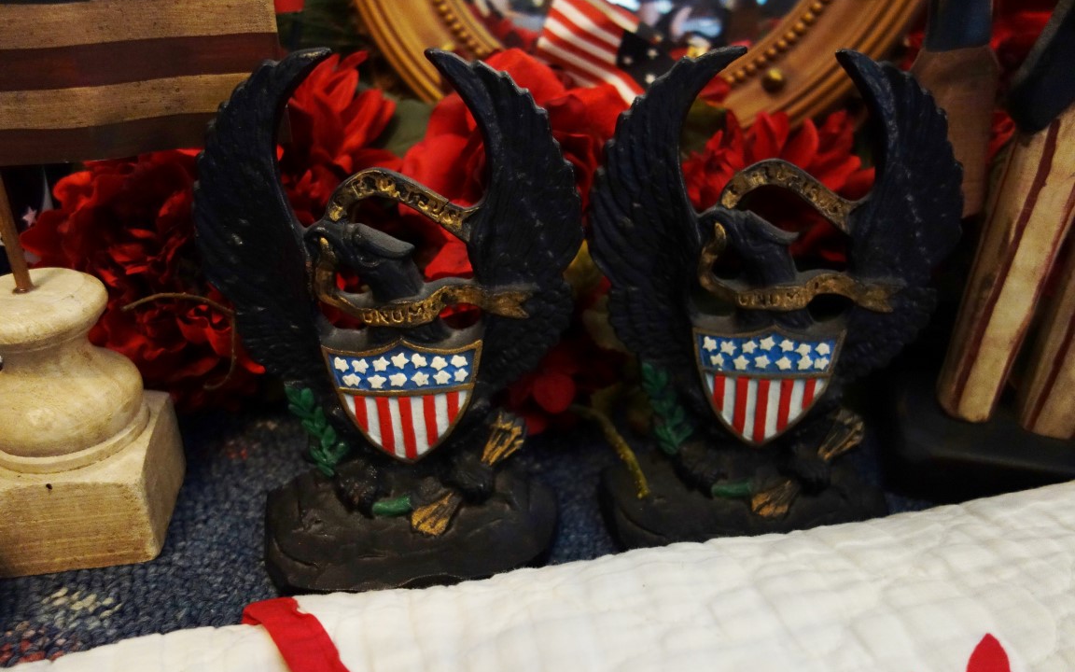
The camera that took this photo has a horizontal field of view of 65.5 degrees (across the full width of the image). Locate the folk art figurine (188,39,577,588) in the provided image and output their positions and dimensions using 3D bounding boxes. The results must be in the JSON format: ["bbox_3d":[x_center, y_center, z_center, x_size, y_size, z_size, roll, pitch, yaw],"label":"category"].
[{"bbox_3d":[-0.048,0.001,0.295,0.132,0.189,0.054,-4,26,-8],"label":"folk art figurine"}]

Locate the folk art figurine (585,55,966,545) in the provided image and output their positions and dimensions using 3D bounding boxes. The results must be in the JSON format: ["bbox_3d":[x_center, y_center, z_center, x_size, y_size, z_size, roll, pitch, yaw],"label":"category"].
[{"bbox_3d":[0.085,-0.004,0.306,0.132,0.189,0.054,0,26,-1],"label":"folk art figurine"}]

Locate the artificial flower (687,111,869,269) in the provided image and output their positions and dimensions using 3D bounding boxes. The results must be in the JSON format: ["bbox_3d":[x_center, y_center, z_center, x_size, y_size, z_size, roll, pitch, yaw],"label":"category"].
[{"bbox_3d":[0.108,-0.065,0.375,0.094,0.083,0.070,4,26,7],"label":"artificial flower"}]

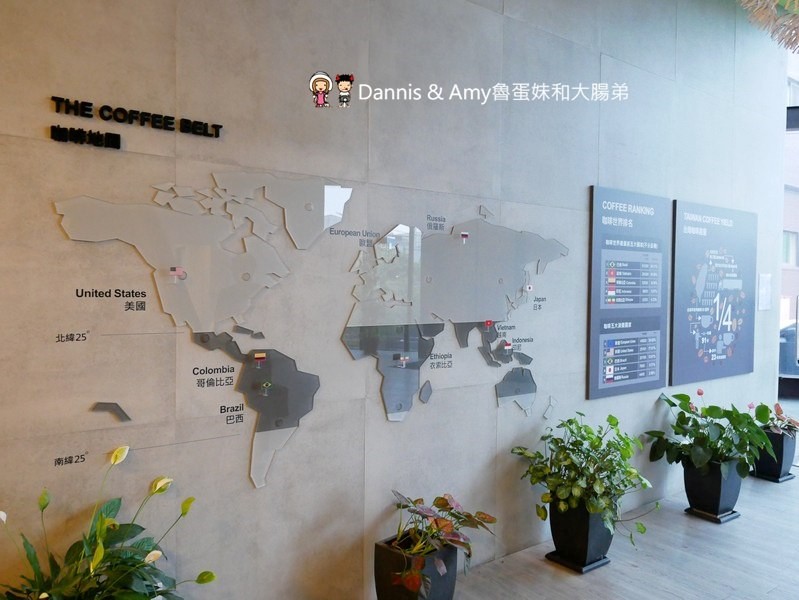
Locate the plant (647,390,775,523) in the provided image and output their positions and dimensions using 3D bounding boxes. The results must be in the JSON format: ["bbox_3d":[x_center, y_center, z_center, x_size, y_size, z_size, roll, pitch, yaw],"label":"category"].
[{"bbox_3d":[2.041,0.988,3.903,0.700,0.800,0.580,0,1,-36],"label":"plant"}]

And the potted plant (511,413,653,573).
[{"bbox_3d":[0.976,1.001,3.203,0.600,0.785,0.520,0,1,-36],"label":"potted plant"}]

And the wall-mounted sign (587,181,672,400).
[{"bbox_3d":[1.492,-0.041,3.871,0.847,1.288,0.032,0,1,-36],"label":"wall-mounted sign"}]

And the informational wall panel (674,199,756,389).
[{"bbox_3d":[2.392,-0.050,4.525,1.218,1.288,0.032,0,1,-36],"label":"informational wall panel"}]

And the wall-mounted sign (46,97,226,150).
[{"bbox_3d":[-0.906,-0.587,2.118,0.563,0.144,0.025,0,1,-36],"label":"wall-mounted sign"}]

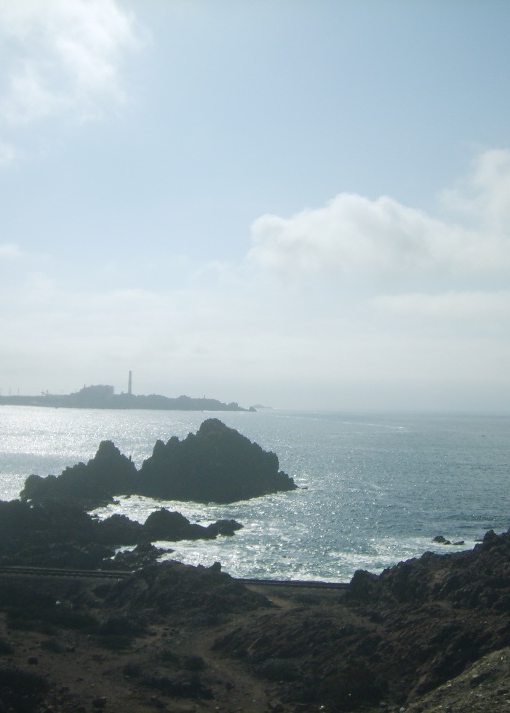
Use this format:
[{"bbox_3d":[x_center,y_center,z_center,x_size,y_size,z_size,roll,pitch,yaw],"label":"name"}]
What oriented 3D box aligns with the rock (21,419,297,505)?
[{"bbox_3d":[-18.880,20.208,196.340,53.000,16.000,36.000,1,-3,-5],"label":"rock"}]

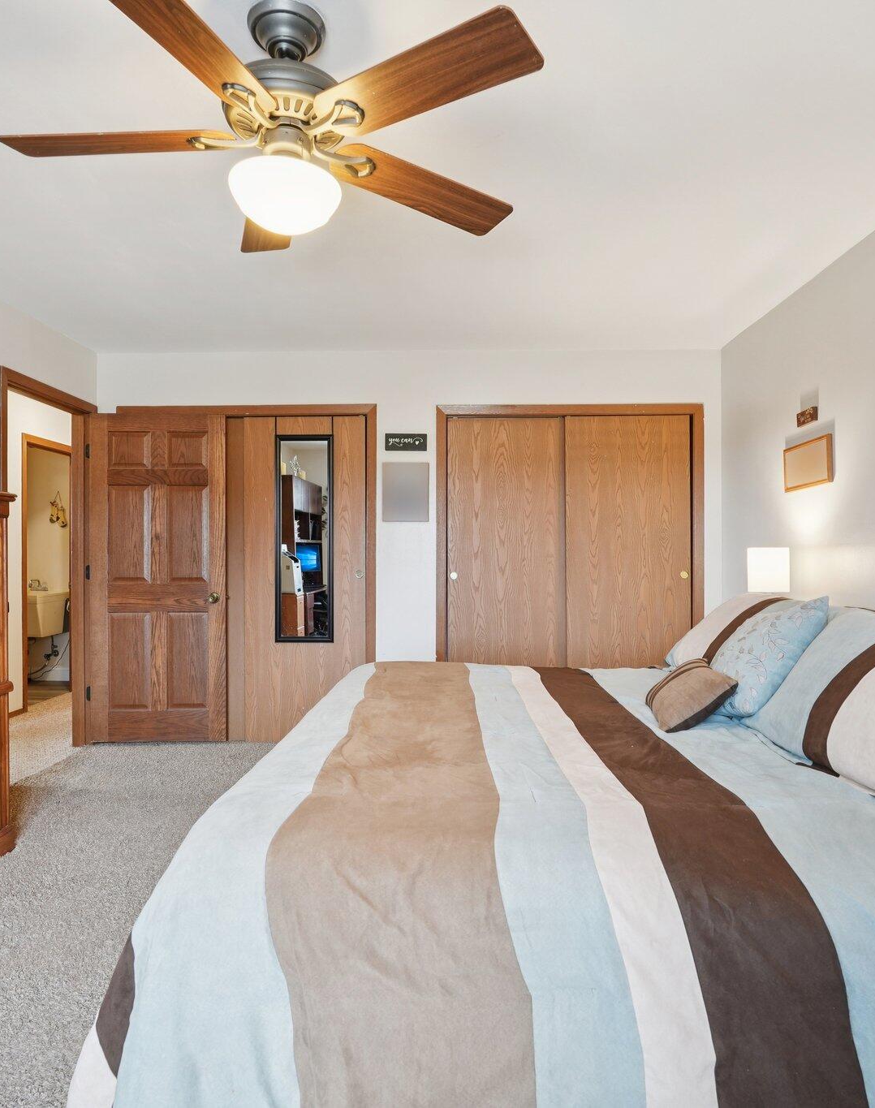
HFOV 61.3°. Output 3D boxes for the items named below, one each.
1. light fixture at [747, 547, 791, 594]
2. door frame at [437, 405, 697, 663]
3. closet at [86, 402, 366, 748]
[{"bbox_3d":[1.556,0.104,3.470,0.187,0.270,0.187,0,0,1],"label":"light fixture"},{"bbox_3d":[0.820,0.126,4.626,1.652,2.104,0.110,0,0,1],"label":"door frame"},{"bbox_3d":[-1.283,0.137,4.643,1.774,2.102,0.260,0,0,1],"label":"closet"}]

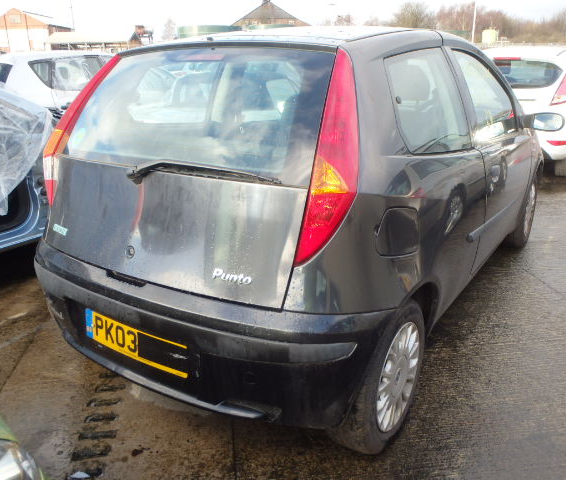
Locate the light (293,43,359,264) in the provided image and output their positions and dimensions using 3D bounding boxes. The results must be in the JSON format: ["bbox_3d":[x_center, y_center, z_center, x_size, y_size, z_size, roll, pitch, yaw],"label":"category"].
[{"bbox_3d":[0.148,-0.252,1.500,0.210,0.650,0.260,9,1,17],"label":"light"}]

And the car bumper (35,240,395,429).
[{"bbox_3d":[-0.439,0.269,1.888,1.600,0.440,0.430,11,23,32],"label":"car bumper"}]

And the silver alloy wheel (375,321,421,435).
[{"bbox_3d":[0.364,0.475,1.867,0.150,0.390,0.390,11,23,32],"label":"silver alloy wheel"}]

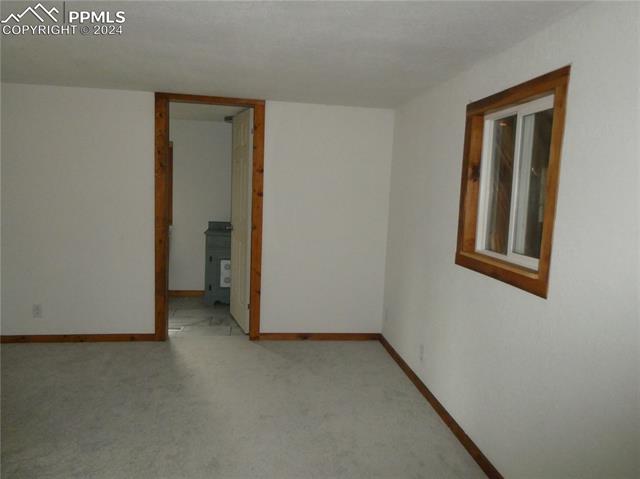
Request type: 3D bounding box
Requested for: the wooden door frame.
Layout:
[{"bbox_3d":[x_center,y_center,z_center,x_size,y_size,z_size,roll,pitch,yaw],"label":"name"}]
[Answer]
[{"bbox_3d":[-0.956,-0.148,3.884,0.907,2.116,0.130,1,7,-9],"label":"wooden door frame"}]

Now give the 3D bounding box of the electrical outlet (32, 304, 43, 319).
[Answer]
[{"bbox_3d":[-2.366,0.603,3.713,0.072,0.118,0.010,1,7,-9],"label":"electrical outlet"}]

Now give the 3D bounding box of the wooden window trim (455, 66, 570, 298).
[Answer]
[{"bbox_3d":[0.945,-0.270,2.251,0.100,0.952,0.863,1,7,-9],"label":"wooden window trim"}]

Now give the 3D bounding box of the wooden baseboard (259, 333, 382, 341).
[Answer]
[{"bbox_3d":[0.021,0.899,4.111,1.142,0.064,0.020,1,7,-9],"label":"wooden baseboard"}]

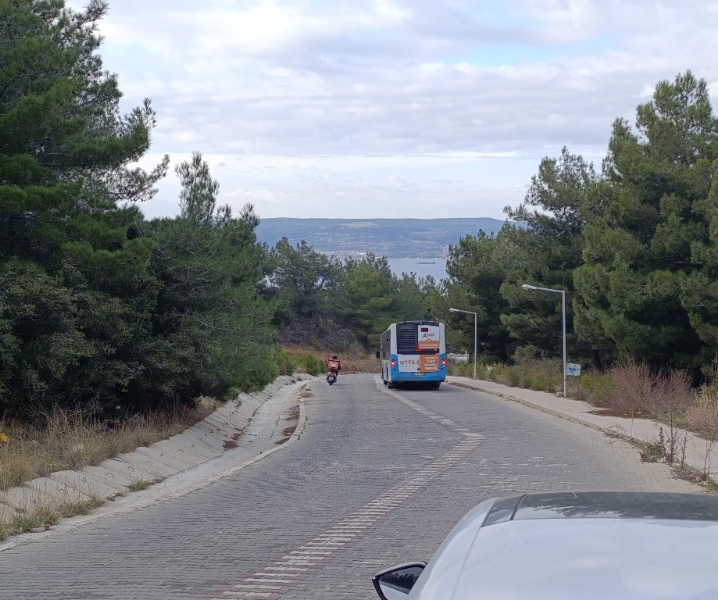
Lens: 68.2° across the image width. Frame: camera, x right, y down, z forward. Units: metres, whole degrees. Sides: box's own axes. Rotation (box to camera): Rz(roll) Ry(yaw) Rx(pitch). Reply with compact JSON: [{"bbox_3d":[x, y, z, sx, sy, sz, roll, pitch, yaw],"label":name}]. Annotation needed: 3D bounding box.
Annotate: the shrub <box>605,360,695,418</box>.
[{"bbox_3d":[8.609,2.608,15.700,2.400,1.650,1.900,0,6,0],"label":"shrub"}]

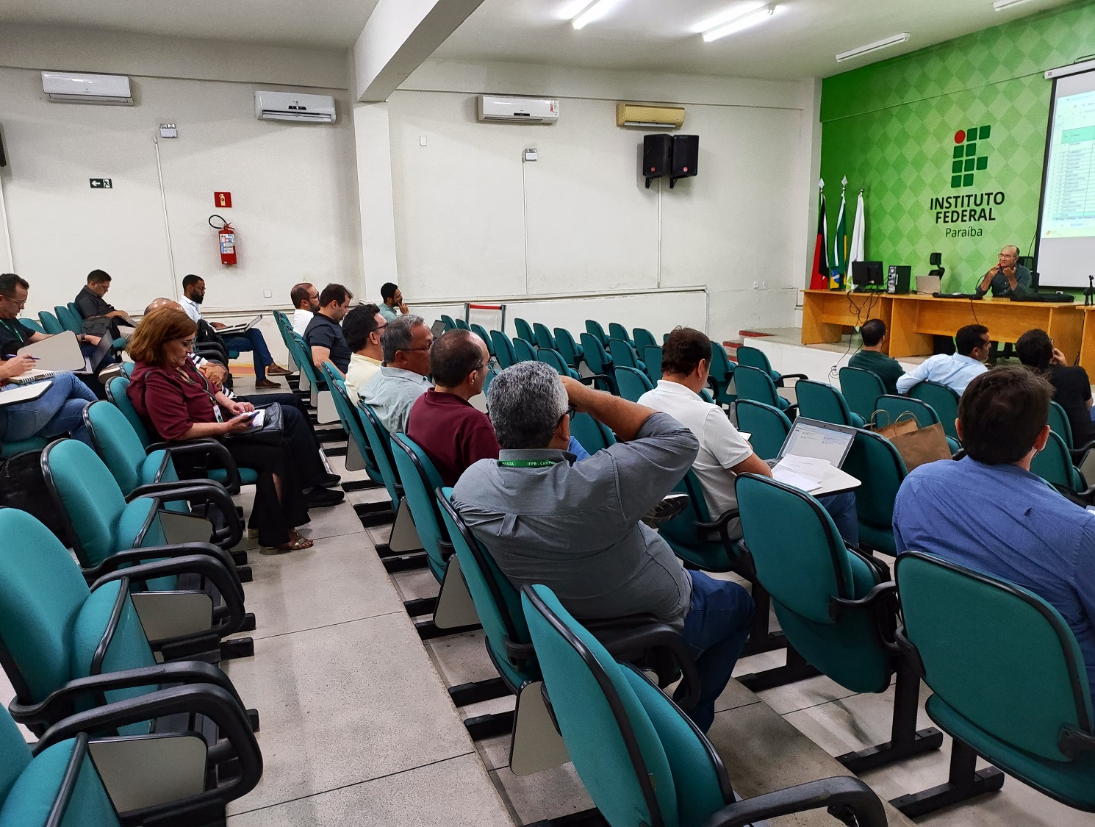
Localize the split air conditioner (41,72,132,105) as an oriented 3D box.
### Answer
[{"bbox_3d":[-5.609,-3.956,9.346,0.920,0.300,0.220,-6,13,-22],"label":"split air conditioner"}]

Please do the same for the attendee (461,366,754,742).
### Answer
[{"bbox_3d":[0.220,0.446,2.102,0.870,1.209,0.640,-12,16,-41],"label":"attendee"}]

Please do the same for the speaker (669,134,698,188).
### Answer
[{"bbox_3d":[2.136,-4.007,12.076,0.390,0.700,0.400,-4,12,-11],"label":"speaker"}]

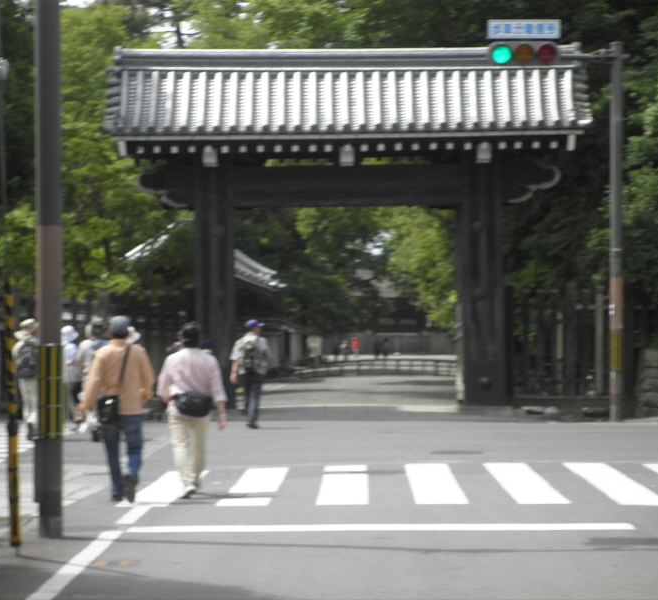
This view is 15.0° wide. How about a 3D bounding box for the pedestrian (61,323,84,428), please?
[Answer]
[{"bbox_3d":[-4.054,1.205,39.300,0.480,1.606,0.480,0,-1,-45],"label":"pedestrian"}]

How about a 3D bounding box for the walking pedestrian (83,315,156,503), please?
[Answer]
[{"bbox_3d":[-1.930,0.997,23.000,0.640,1.700,0.500,0,-1,0],"label":"walking pedestrian"}]

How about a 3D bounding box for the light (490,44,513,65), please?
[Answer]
[{"bbox_3d":[2.815,-3.983,40.500,0.360,0.350,0.270,0,-1,2],"label":"light"}]

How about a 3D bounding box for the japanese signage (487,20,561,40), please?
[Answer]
[{"bbox_3d":[3.172,-4.381,40.500,1.180,0.310,0.060,0,-1,2],"label":"japanese signage"}]

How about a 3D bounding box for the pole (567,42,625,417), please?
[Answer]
[{"bbox_3d":[4.330,-1.093,40.400,0.970,6.150,0.220,0,-1,2],"label":"pole"}]

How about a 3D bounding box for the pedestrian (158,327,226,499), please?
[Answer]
[{"bbox_3d":[-1.296,1.040,23.700,0.640,1.662,0.500,0,-1,3],"label":"pedestrian"}]

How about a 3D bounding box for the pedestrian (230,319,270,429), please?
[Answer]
[{"bbox_3d":[-1.223,1.153,38.900,0.600,1.699,0.500,-1,-1,11],"label":"pedestrian"}]

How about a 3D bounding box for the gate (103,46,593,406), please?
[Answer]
[{"bbox_3d":[0.340,-1.270,44.100,8.450,6.450,3.200,0,-1,2],"label":"gate"}]

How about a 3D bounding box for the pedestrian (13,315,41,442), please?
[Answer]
[{"bbox_3d":[-4.276,1.120,35.400,0.520,1.716,0.500,-1,-1,20],"label":"pedestrian"}]

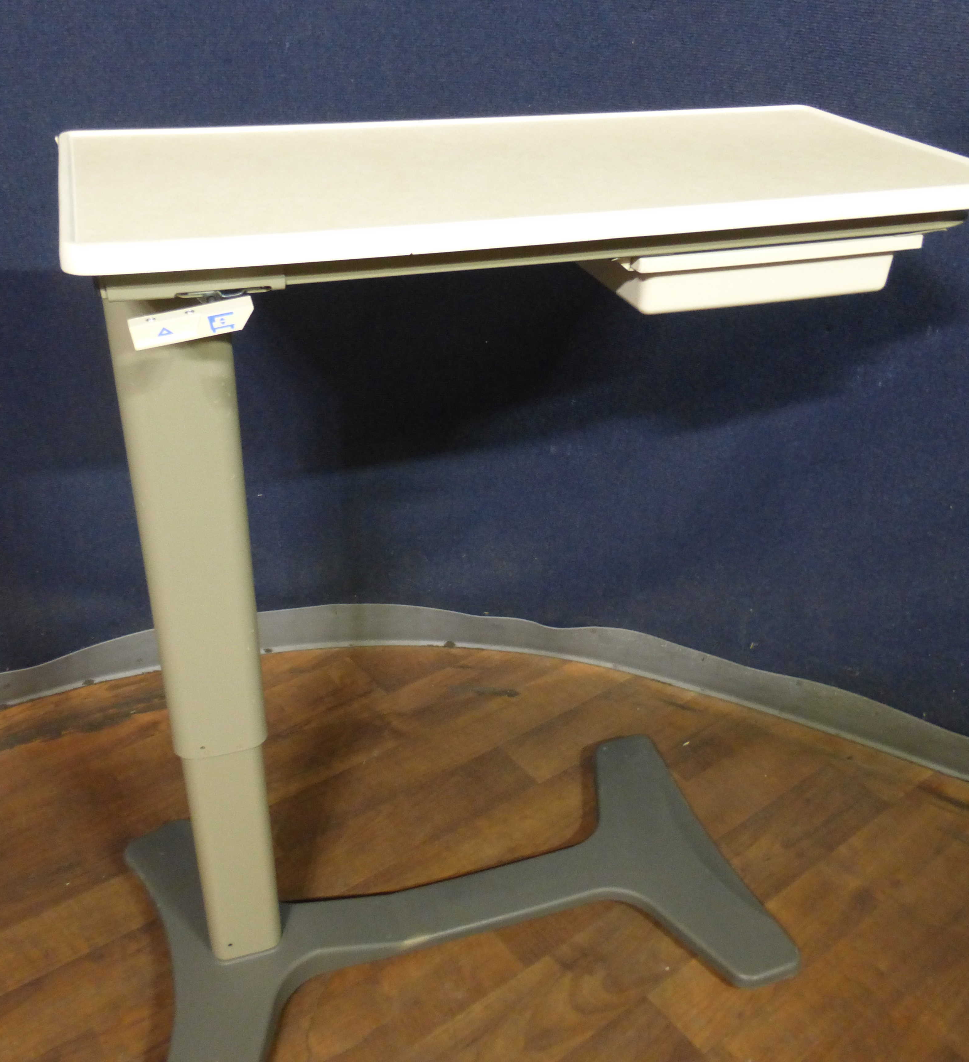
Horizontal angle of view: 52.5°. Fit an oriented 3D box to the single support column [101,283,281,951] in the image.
[{"bbox_3d":[-0.290,0.152,1.052,0.097,0.889,0.075,-9,35,-18],"label":"single support column"}]

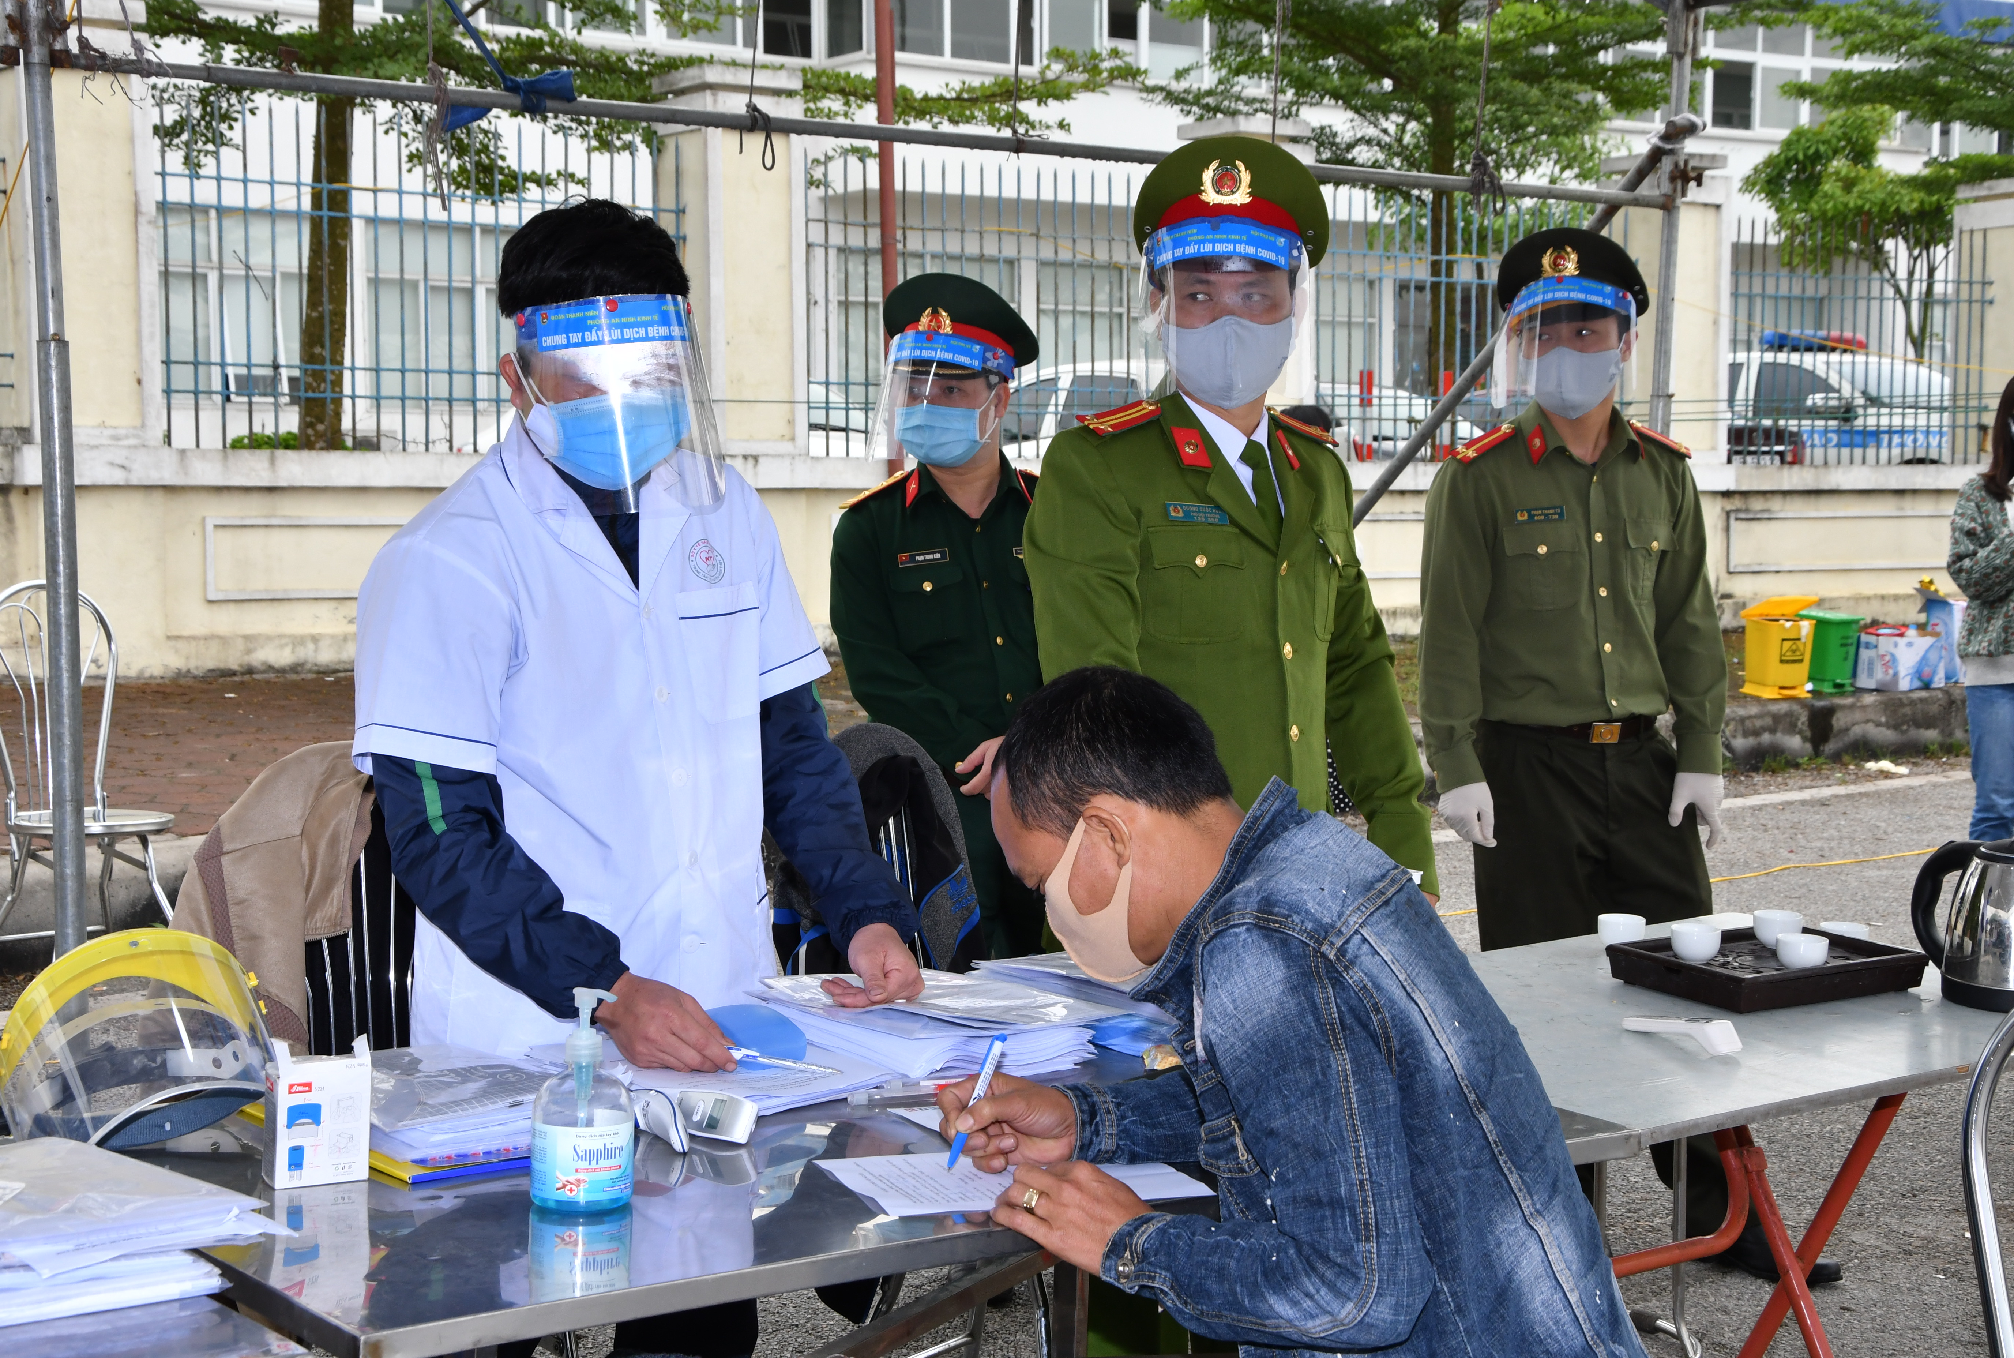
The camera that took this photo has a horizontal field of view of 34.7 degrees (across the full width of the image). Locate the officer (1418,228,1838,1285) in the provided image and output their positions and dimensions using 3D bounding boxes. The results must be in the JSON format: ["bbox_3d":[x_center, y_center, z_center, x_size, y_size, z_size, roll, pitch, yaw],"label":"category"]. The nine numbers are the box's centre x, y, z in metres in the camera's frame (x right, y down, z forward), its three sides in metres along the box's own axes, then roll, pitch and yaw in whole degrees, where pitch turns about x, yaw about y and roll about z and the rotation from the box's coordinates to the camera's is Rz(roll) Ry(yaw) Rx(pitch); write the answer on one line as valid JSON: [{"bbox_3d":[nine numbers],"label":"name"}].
[{"bbox_3d":[0.990,0.141,5.342,0.600,1.740,0.420,-3,7,-30],"label":"officer"}]

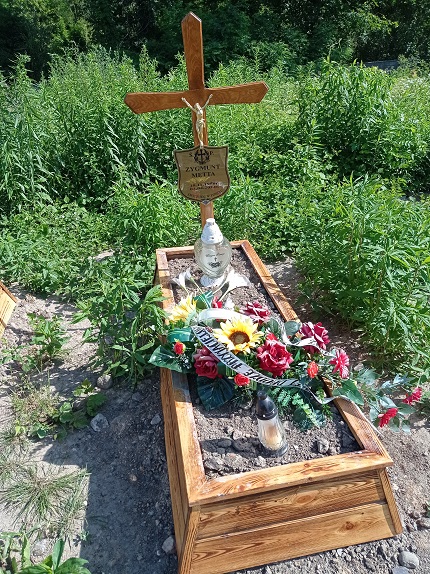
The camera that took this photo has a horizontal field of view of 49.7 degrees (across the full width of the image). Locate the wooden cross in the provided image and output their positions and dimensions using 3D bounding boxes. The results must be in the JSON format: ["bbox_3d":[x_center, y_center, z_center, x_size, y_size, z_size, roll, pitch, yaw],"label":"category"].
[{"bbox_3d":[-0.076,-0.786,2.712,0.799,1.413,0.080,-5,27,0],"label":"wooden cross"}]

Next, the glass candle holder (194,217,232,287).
[{"bbox_3d":[-0.009,-0.182,2.428,0.190,0.342,0.190,-8,27,-6],"label":"glass candle holder"}]

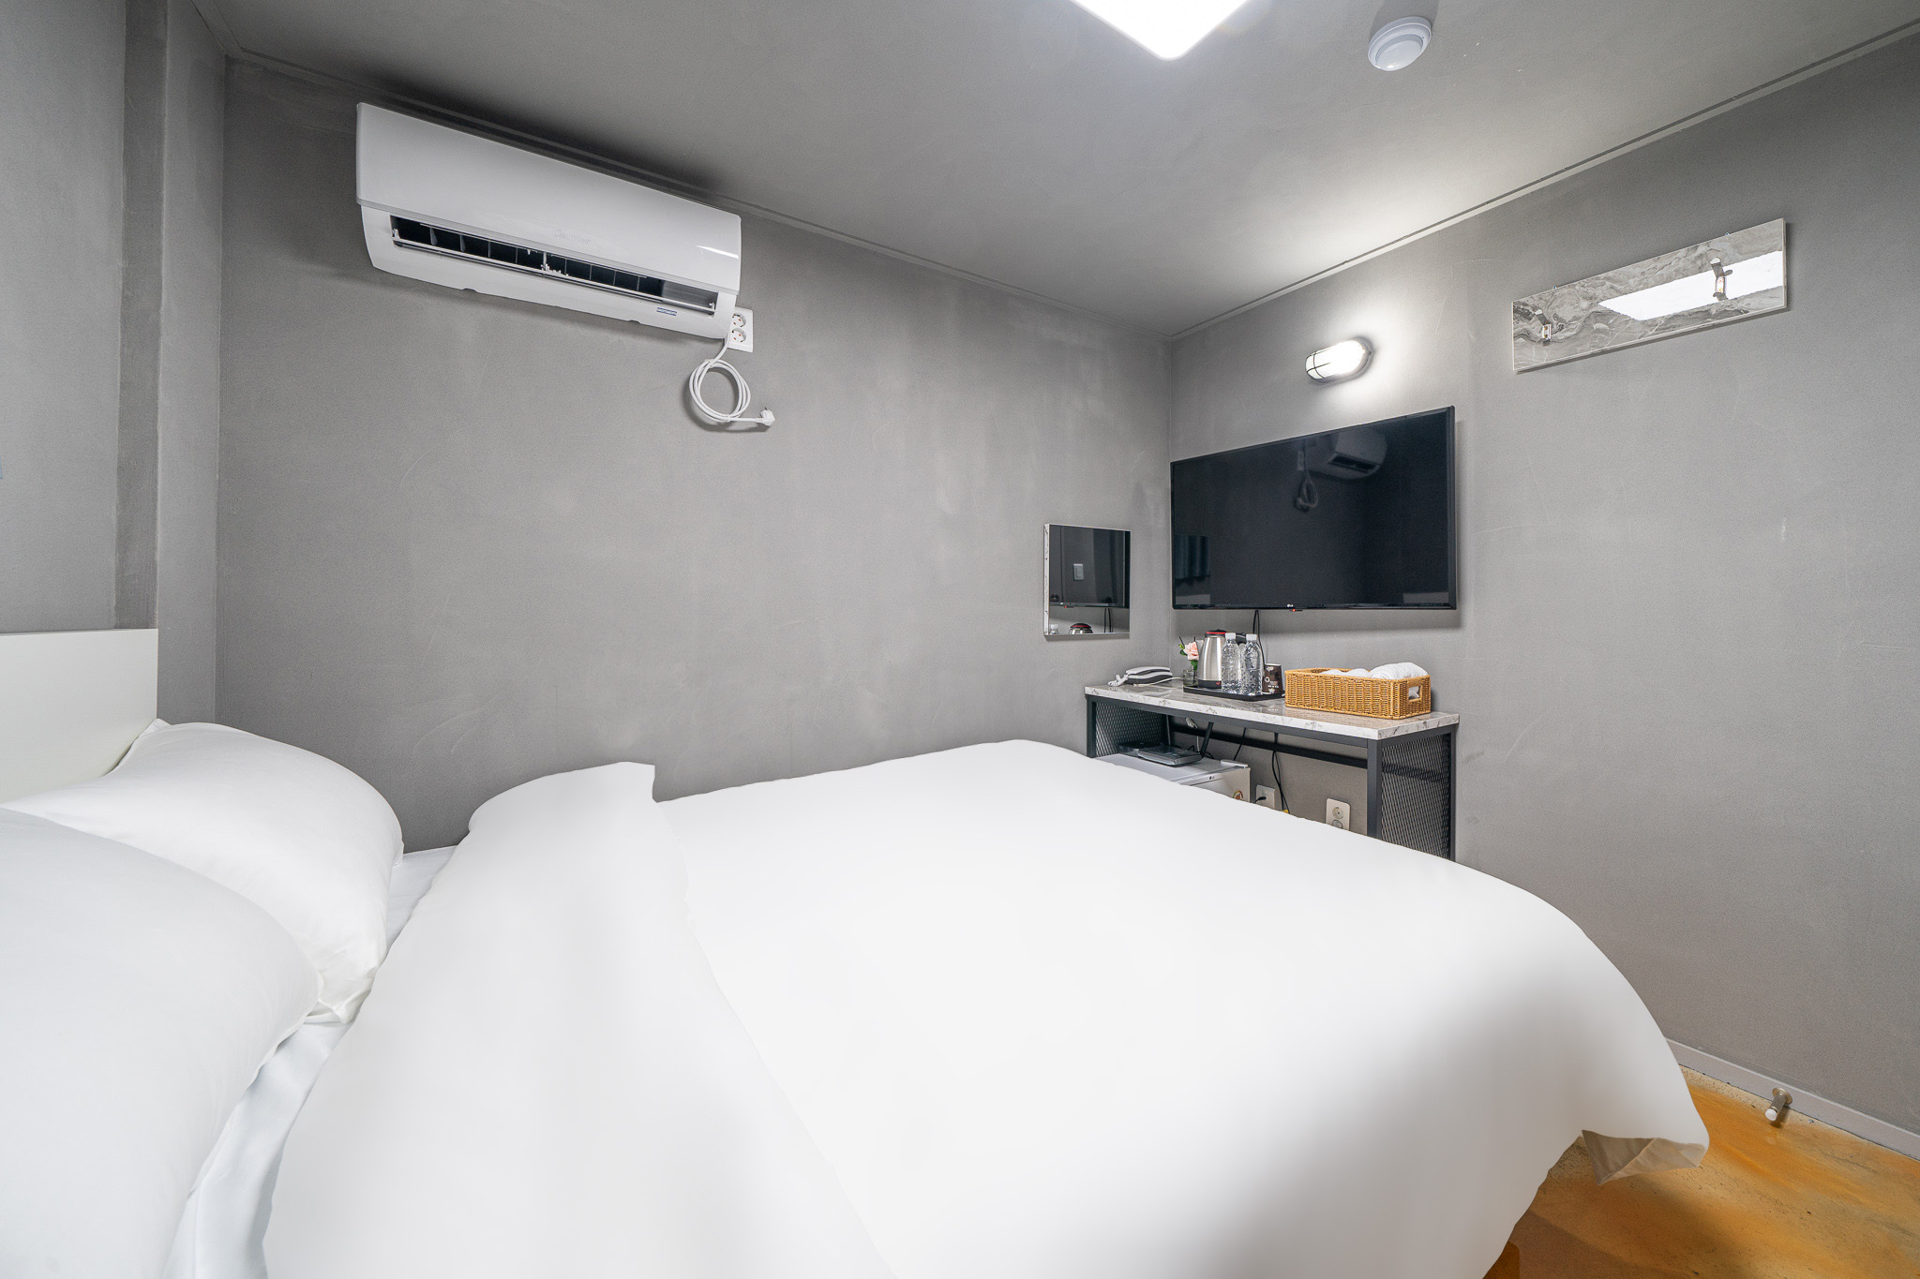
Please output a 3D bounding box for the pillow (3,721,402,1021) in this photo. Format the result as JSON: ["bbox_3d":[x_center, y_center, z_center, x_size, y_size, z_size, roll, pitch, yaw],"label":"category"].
[{"bbox_3d":[-1.050,0.300,0.910,0.440,0.200,0.620,42,-20,-28],"label":"pillow"}]

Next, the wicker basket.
[{"bbox_3d":[1.231,0.161,1.981,0.253,0.112,0.309,-1,2,-34],"label":"wicker basket"}]

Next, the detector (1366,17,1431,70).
[{"bbox_3d":[0.908,-1.220,1.323,0.107,0.034,0.107,0,2,0],"label":"detector"}]

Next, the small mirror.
[{"bbox_3d":[0.500,-0.218,2.471,0.400,0.415,0.030,-1,2,-30],"label":"small mirror"}]

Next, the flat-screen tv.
[{"bbox_3d":[1.155,-0.396,2.225,0.060,0.570,0.952,-1,2,-34],"label":"flat-screen tv"}]

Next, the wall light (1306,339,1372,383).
[{"bbox_3d":[1.229,-0.913,2.100,0.090,0.108,0.194,-1,2,-34],"label":"wall light"}]

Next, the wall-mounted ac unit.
[{"bbox_3d":[-0.916,-0.926,1.522,0.725,0.270,0.200,-1,2,-30],"label":"wall-mounted ac unit"}]

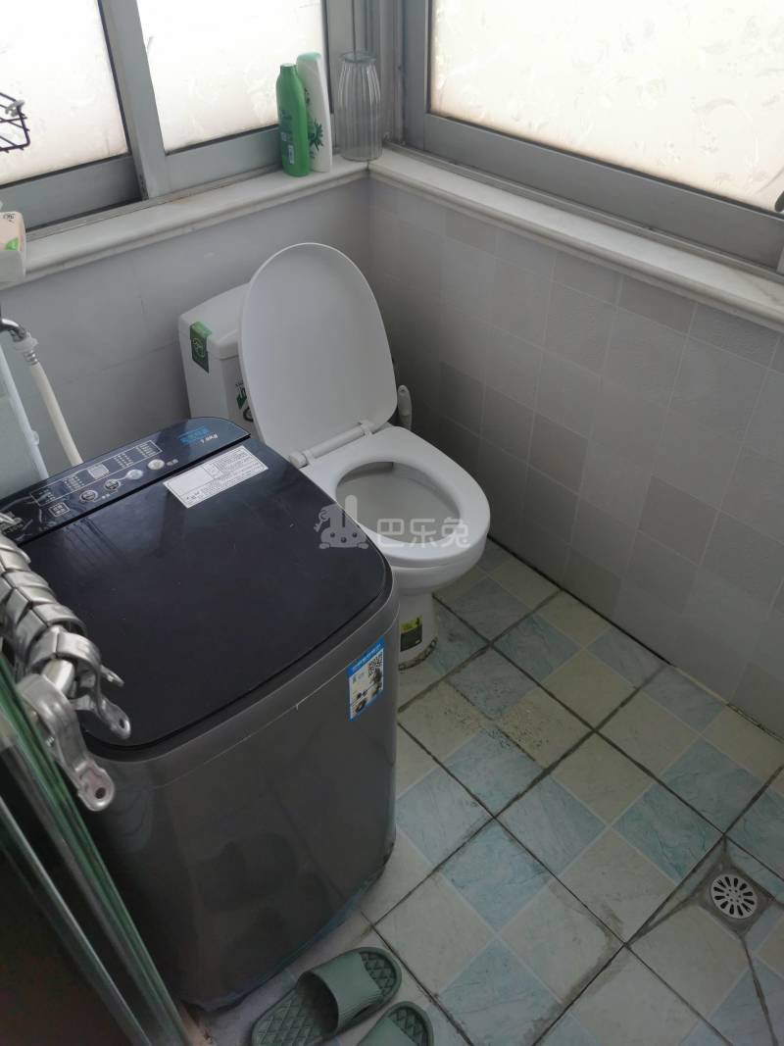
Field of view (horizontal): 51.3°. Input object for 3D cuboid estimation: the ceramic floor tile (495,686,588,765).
[{"bbox_3d":[0.317,0.426,1.700,0.148,0.010,0.148,-30,49,-29],"label":"ceramic floor tile"}]

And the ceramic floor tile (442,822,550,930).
[{"bbox_3d":[0.188,0.632,1.466,0.148,0.010,0.148,-30,49,-29],"label":"ceramic floor tile"}]

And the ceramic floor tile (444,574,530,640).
[{"bbox_3d":[0.232,0.213,1.940,0.148,0.010,0.148,-30,49,-29],"label":"ceramic floor tile"}]

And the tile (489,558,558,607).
[{"bbox_3d":[0.329,0.157,2.003,0.105,0.010,0.148,-30,49,-29],"label":"tile"}]

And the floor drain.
[{"bbox_3d":[0.599,0.658,1.432,0.079,0.010,0.079,0,41,0],"label":"floor drain"}]

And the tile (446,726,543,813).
[{"bbox_3d":[0.203,0.491,1.622,0.148,0.010,0.148,-30,49,-29],"label":"tile"}]

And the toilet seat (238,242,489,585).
[{"bbox_3d":[-0.011,-0.225,1.483,0.360,0.445,0.490,-30,50,-30],"label":"toilet seat"}]

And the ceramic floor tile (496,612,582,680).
[{"bbox_3d":[0.330,0.287,1.851,0.148,0.010,0.148,-30,49,-30],"label":"ceramic floor tile"}]

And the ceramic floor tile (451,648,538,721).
[{"bbox_3d":[0.218,0.352,1.786,0.148,0.010,0.148,-30,49,-29],"label":"ceramic floor tile"}]

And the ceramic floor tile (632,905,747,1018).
[{"bbox_3d":[0.499,0.715,1.368,0.148,0.010,0.148,-30,49,-29],"label":"ceramic floor tile"}]

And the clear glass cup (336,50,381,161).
[{"bbox_3d":[-0.069,-0.903,1.776,0.094,0.195,0.094,0,41,0],"label":"clear glass cup"}]

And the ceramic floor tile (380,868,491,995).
[{"bbox_3d":[0.074,0.697,1.392,0.148,0.010,0.148,-30,49,-29],"label":"ceramic floor tile"}]

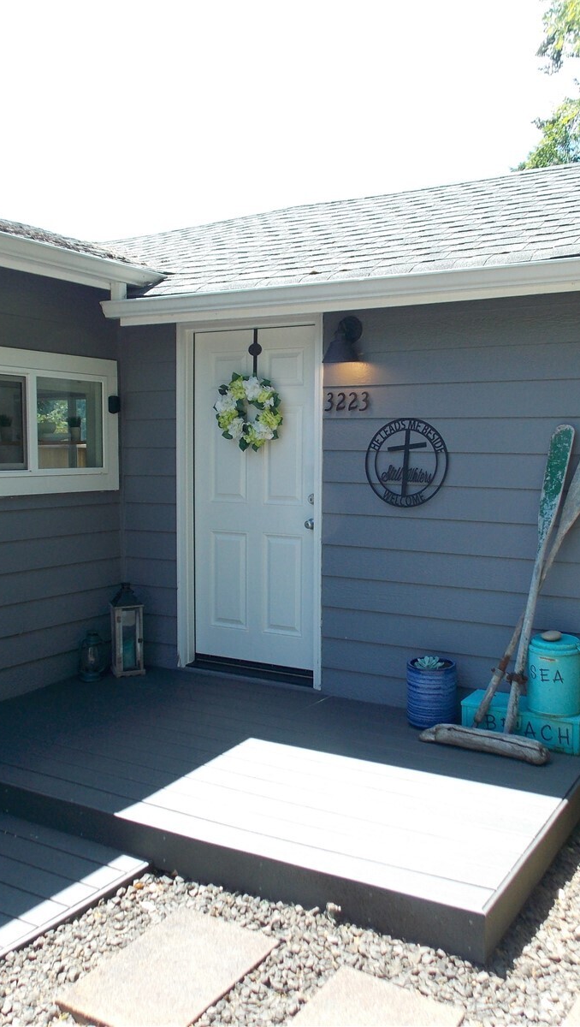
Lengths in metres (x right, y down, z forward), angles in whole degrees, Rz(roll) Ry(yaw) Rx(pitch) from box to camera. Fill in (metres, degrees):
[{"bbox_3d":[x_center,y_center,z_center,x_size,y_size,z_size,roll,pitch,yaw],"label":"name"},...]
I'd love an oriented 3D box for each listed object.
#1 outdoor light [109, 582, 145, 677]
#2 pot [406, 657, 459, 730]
[{"bbox_3d":[-0.998,0.715,5.635,0.178,0.545,0.178,-2,5,-24],"label":"outdoor light"},{"bbox_3d":[0.717,0.913,4.606,0.242,0.305,0.242,0,4,0],"label":"pot"}]

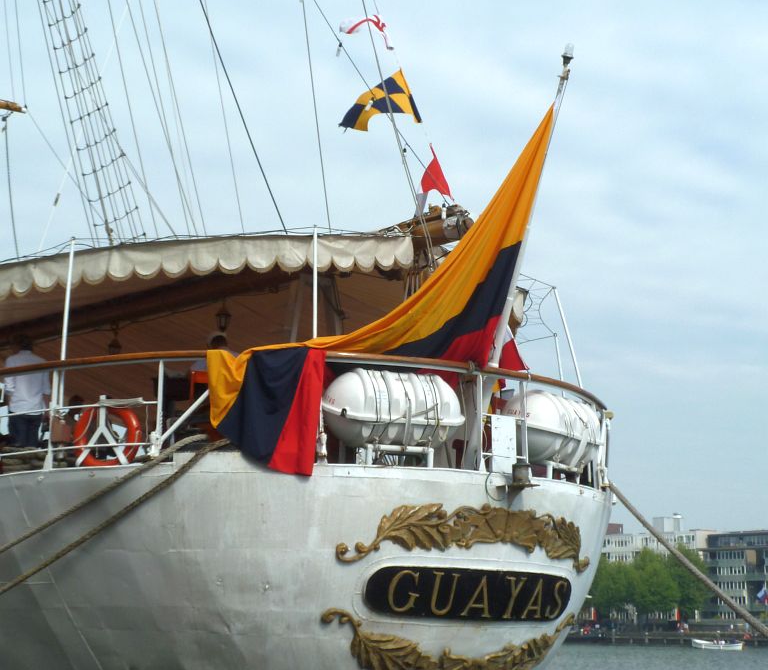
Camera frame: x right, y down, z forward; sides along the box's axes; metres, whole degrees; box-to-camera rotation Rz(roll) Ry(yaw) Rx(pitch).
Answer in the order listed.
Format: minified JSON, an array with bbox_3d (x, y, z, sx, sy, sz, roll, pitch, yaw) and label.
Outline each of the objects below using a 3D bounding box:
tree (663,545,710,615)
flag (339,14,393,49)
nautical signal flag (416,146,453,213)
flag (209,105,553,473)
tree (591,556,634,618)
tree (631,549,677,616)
[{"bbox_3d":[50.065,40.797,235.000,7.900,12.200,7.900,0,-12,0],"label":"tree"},{"bbox_3d":[-0.238,-3.912,18.300,0.680,0.400,0.360,0,-12,0],"label":"flag"},{"bbox_3d":[0.604,-1.917,17.500,0.460,0.820,0.320,0,-12,0],"label":"nautical signal flag"},{"bbox_3d":[0.046,-0.591,15.748,3.990,4.470,1.150,4,-12,-20],"label":"flag"},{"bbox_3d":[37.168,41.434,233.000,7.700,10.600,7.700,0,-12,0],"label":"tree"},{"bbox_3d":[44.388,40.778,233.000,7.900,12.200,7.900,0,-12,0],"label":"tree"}]

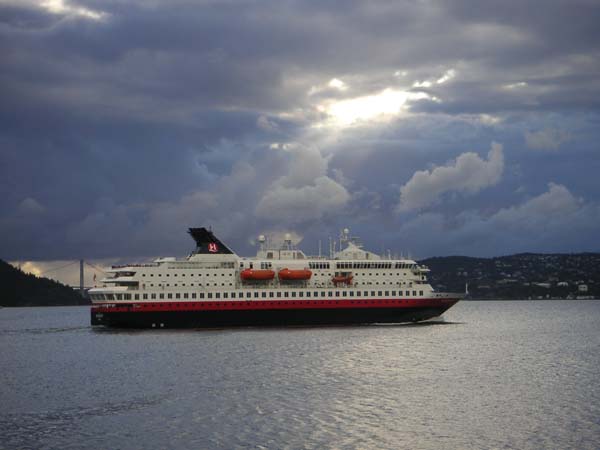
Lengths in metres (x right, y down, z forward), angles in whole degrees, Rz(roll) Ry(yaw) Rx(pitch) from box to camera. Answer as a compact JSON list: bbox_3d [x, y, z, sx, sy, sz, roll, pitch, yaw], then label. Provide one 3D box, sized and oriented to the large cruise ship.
[{"bbox_3d":[-2.349,15.880,423.551,122.800,29.200,19.500,1,-3,-27],"label":"large cruise ship"}]

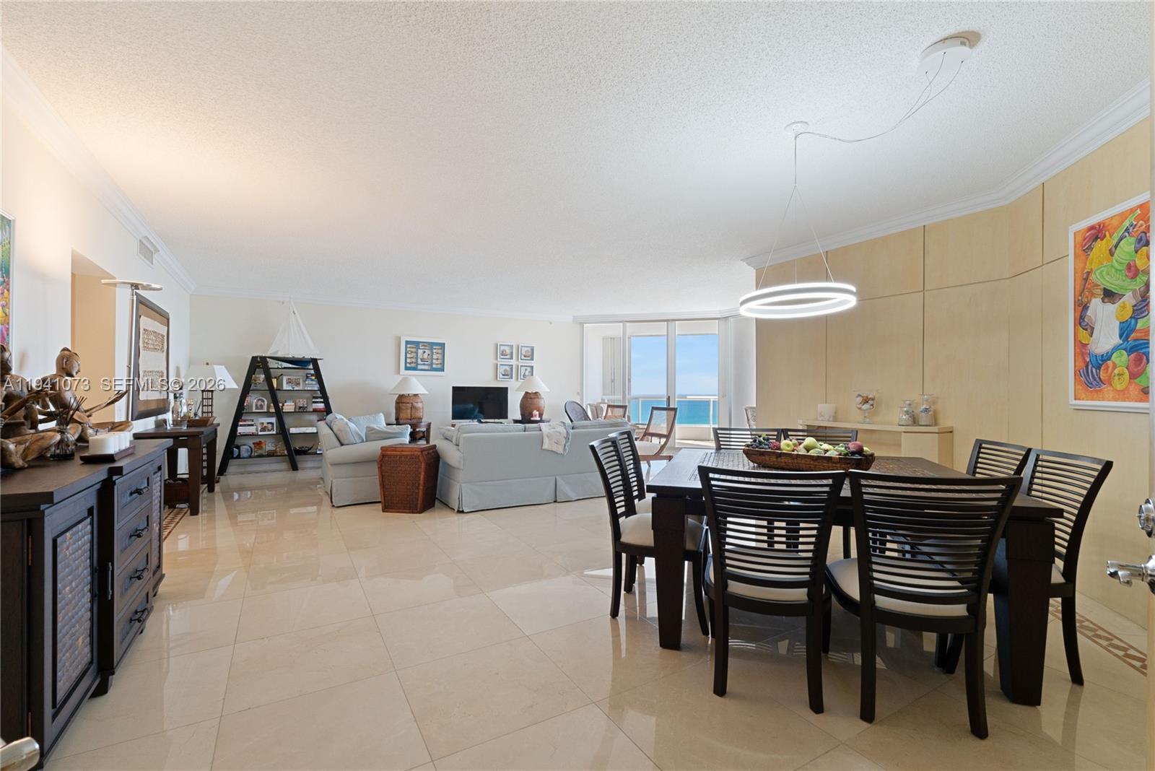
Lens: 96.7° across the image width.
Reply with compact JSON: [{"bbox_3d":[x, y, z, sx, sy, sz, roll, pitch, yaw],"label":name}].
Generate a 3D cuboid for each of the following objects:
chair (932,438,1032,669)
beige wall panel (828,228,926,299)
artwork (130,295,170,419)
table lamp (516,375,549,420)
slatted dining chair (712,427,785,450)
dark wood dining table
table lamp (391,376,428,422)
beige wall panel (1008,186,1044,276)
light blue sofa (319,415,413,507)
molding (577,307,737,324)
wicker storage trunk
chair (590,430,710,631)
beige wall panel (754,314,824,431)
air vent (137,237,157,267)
[{"bbox_3d":[2.011,0.773,2.814,0.570,0.925,0.490,0,-1,15],"label":"chair"},{"bbox_3d":[2.662,-1.048,4.653,0.030,0.544,0.880,0,-1,-30],"label":"beige wall panel"},{"bbox_3d":[-4.171,-0.252,5.047,0.045,1.110,1.600,0,-1,-30],"label":"artwork"},{"bbox_3d":[-0.795,0.231,9.048,0.600,0.810,0.600,0,-1,0],"label":"table lamp"},{"bbox_3d":[1.210,0.774,3.619,0.500,0.910,0.610,0,-1,15],"label":"slatted dining chair"},{"bbox_3d":[1.285,0.843,2.858,1.545,0.756,1.545,0,-1,17],"label":"dark wood dining table"},{"bbox_3d":[-2.698,0.221,8.253,0.590,0.732,0.590,0,-1,-30],"label":"table lamp"},{"bbox_3d":[3.076,-1.043,3.518,0.030,0.535,0.400,0,-1,15],"label":"beige wall panel"},{"bbox_3d":[-2.615,0.822,6.215,0.900,0.870,1.800,0,-1,-30],"label":"light blue sofa"},{"bbox_3d":[1.370,-1.281,9.614,3.000,0.140,0.220,0,-1,16],"label":"molding"},{"bbox_3d":[-1.685,0.936,5.175,0.500,0.620,0.420,0,-1,9],"label":"wicker storage trunk"},{"bbox_3d":[0.431,0.765,2.800,0.610,0.910,0.490,0,-1,20],"label":"chair"},{"bbox_3d":[2.229,0.247,5.400,0.030,2.029,0.870,0,-1,-30],"label":"beige wall panel"},{"bbox_3d":[-4.103,-1.263,4.936,0.060,0.180,0.640,0,-1,-30],"label":"air vent"}]

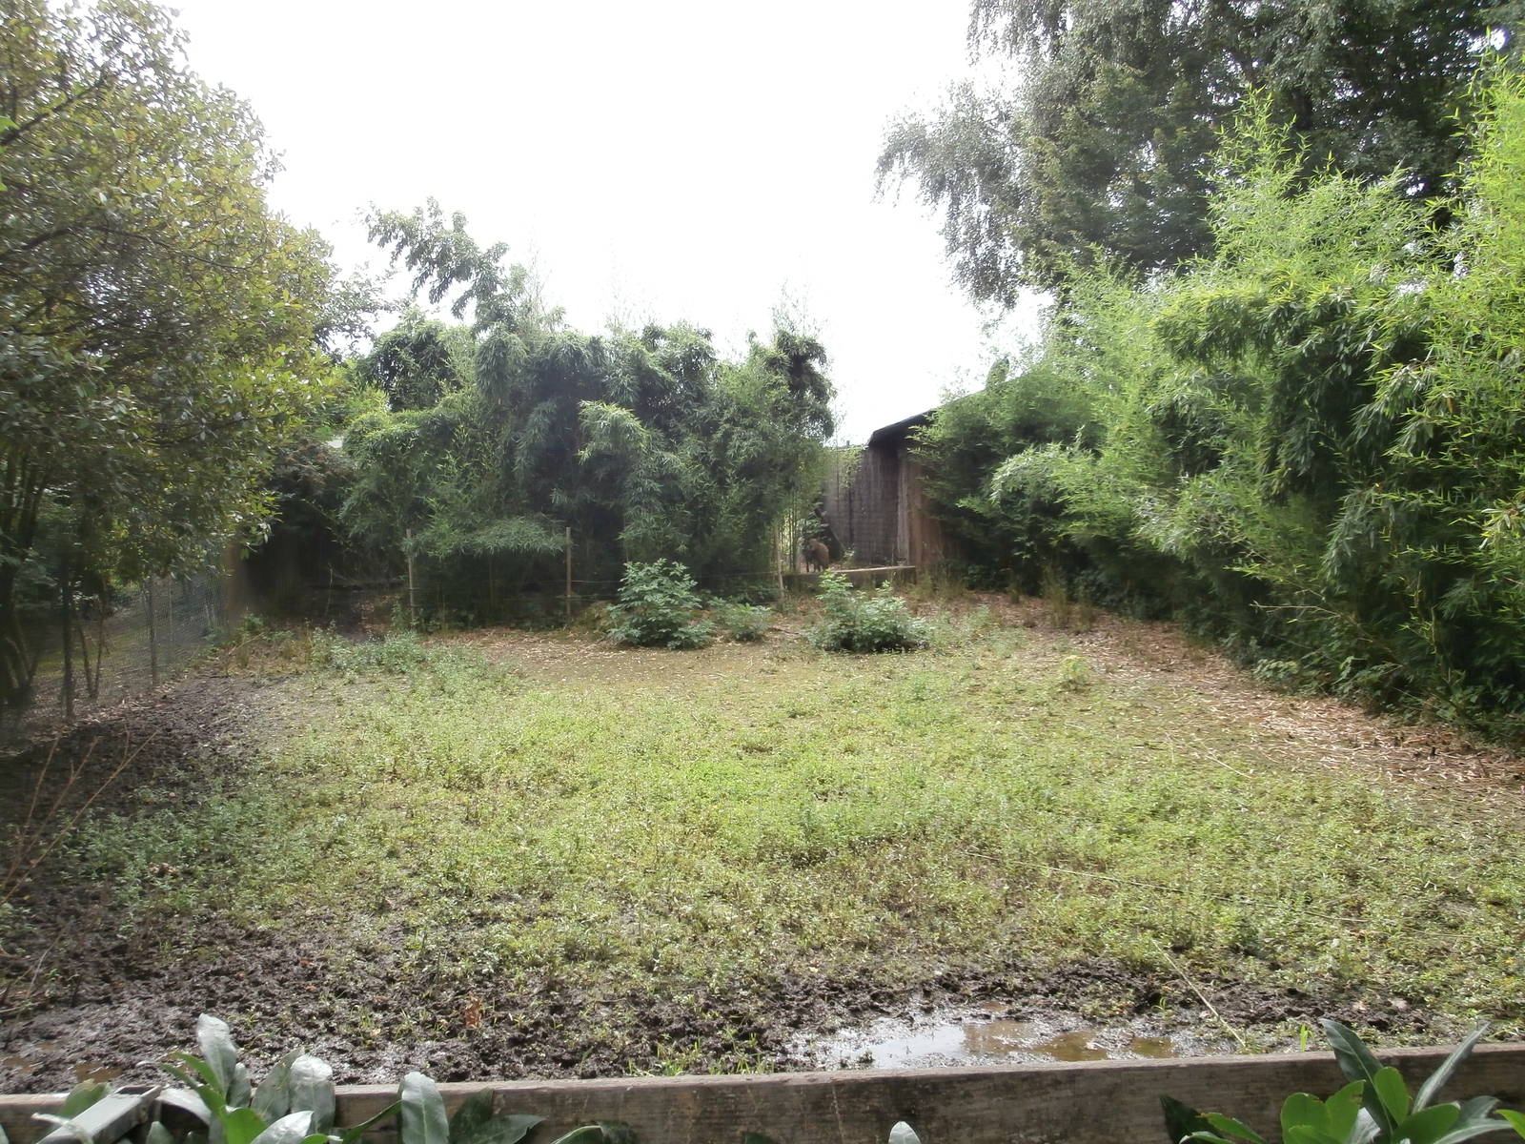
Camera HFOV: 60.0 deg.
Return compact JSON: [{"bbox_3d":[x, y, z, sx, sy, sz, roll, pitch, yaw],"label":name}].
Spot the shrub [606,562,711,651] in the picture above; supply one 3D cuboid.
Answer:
[{"bbox_3d":[-1.200,0.380,15.500,1.250,1.020,1.150,0,1,0],"label":"shrub"}]

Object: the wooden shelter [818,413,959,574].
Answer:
[{"bbox_3d":[2.100,-1.350,22.000,2.300,2.650,2.400,0,1,14],"label":"wooden shelter"}]

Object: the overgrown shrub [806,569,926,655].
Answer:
[{"bbox_3d":[1.240,0.460,15.500,1.400,0.950,1.250,0,1,0],"label":"overgrown shrub"}]

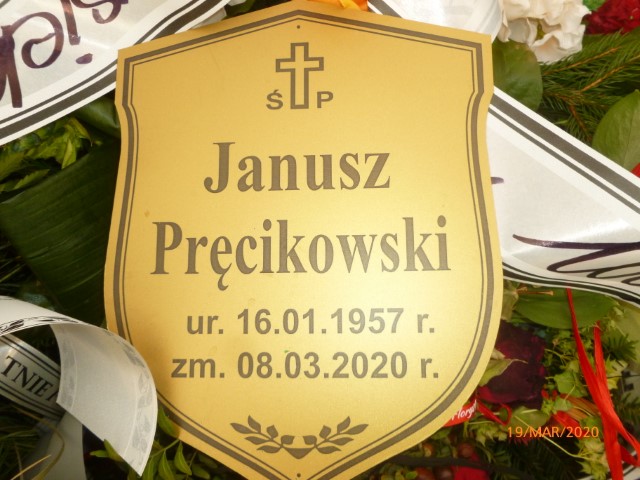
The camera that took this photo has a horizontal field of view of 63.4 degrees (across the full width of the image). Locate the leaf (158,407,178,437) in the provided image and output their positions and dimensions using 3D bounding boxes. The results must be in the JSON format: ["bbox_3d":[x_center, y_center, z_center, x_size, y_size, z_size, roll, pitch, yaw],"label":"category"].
[{"bbox_3d":[-0.101,0.121,0.345,0.010,0.006,0.022,-31,81,-19],"label":"leaf"}]

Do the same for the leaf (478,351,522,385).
[{"bbox_3d":[0.128,0.093,0.370,0.036,0.010,0.014,-34,71,-14],"label":"leaf"}]

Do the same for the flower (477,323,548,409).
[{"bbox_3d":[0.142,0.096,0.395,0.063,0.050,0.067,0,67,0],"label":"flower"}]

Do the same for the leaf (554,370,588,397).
[{"bbox_3d":[0.187,0.107,0.385,0.025,0.009,0.021,0,67,0],"label":"leaf"}]

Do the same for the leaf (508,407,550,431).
[{"bbox_3d":[0.154,0.131,0.380,0.031,0.009,0.019,0,63,0],"label":"leaf"}]

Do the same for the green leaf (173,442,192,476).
[{"bbox_3d":[-0.094,0.150,0.355,0.010,0.006,0.025,-17,75,-21],"label":"green leaf"}]

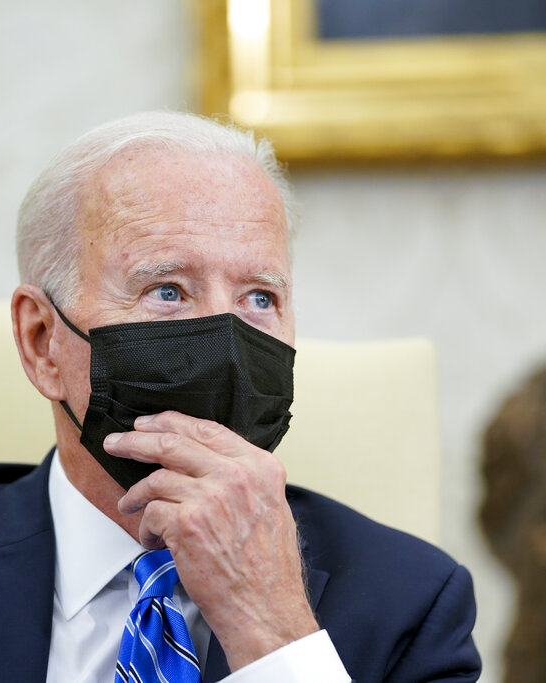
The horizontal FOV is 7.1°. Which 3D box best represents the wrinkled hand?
[{"bbox_3d":[-0.031,0.113,2.620,0.100,0.165,0.085,-30,-3,-7],"label":"wrinkled hand"}]

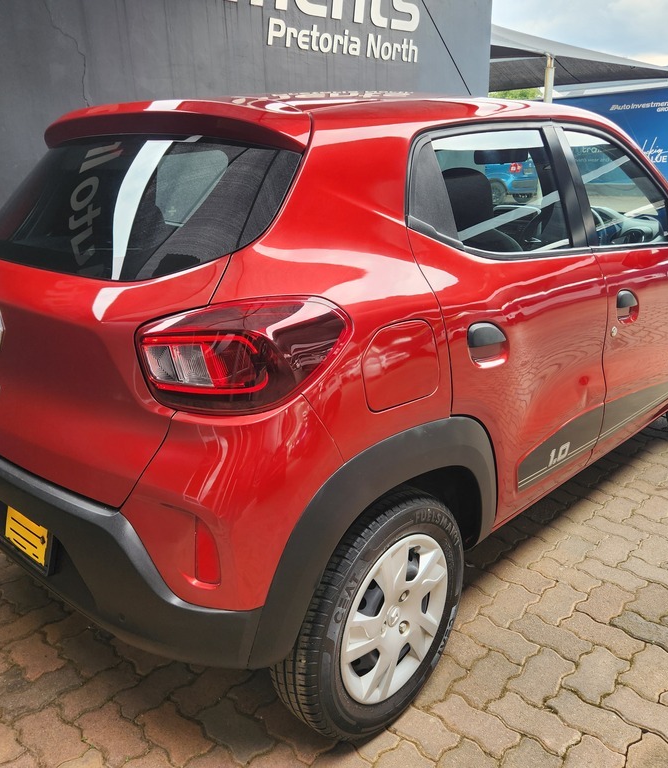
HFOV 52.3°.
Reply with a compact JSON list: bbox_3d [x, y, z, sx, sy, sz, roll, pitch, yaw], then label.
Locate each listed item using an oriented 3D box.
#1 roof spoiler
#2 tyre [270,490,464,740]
[{"bbox_3d":[-0.491,-0.617,1.667,1.110,0.140,0.260,14,23,42],"label":"roof spoiler"},{"bbox_3d":[0.098,0.517,1.572,0.170,0.580,0.580,14,23,42],"label":"tyre"}]

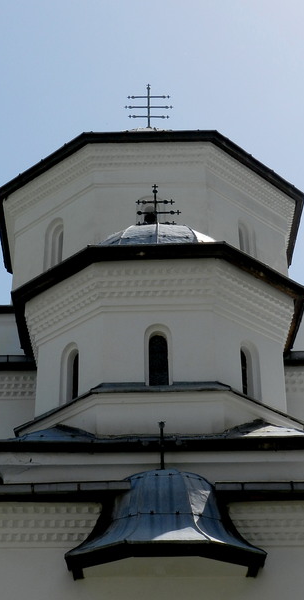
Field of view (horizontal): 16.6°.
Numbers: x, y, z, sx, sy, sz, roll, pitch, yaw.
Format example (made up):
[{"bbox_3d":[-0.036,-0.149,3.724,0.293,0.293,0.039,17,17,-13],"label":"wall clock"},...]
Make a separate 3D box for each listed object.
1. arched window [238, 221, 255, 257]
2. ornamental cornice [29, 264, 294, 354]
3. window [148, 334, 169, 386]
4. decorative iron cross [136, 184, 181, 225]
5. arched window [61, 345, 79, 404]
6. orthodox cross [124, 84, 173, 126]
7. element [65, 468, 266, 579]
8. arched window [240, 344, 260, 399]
[{"bbox_3d":[2.356,-1.359,27.027,0.333,1.662,0.759,-28,-41,36],"label":"arched window"},{"bbox_3d":[0.187,0.984,20.014,5.022,0.916,5.022,-1,-32,1],"label":"ornamental cornice"},{"bbox_3d":[0.111,1.058,17.427,0.350,0.967,0.210,-1,-32,1],"label":"window"},{"bbox_3d":[0.095,-1.983,21.867,0.977,1.129,0.070,-1,-32,1],"label":"decorative iron cross"},{"bbox_3d":[-1.336,1.306,18.055,0.245,1.155,0.499,26,-41,-36],"label":"arched window"},{"bbox_3d":[-0.096,-6.196,33.163,1.514,1.829,0.088,0,-32,-1],"label":"orthodox cross"},{"bbox_3d":[0.182,2.890,13.894,2.625,1.575,1.190,-1,-32,0],"label":"element"},{"bbox_3d":[1.601,1.259,17.934,0.499,1.155,0.245,26,-41,-36],"label":"arched window"}]

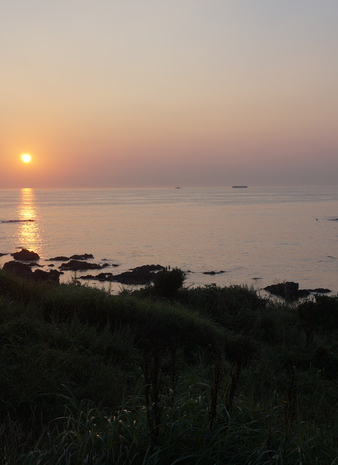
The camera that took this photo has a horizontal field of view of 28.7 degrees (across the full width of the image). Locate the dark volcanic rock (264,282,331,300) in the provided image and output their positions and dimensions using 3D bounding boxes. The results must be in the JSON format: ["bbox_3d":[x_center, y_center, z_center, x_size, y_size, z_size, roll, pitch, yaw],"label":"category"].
[{"bbox_3d":[7.004,3.118,35.968,3.561,0.795,1.958,0,4,11],"label":"dark volcanic rock"}]

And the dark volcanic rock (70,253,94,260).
[{"bbox_3d":[-7.270,2.023,55.300,1.961,0.530,1.079,-1,4,-8],"label":"dark volcanic rock"}]

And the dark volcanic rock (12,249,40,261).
[{"bbox_3d":[-12.157,1.828,55.887,2.357,0.900,1.768,-1,4,-12],"label":"dark volcanic rock"}]

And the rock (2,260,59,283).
[{"bbox_3d":[-8.814,2.518,42.398,3.626,1.317,2.357,-1,4,-12],"label":"rock"}]

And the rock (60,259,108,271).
[{"bbox_3d":[-6.443,2.374,49.127,3.396,0.659,2.038,-1,4,-8],"label":"rock"}]

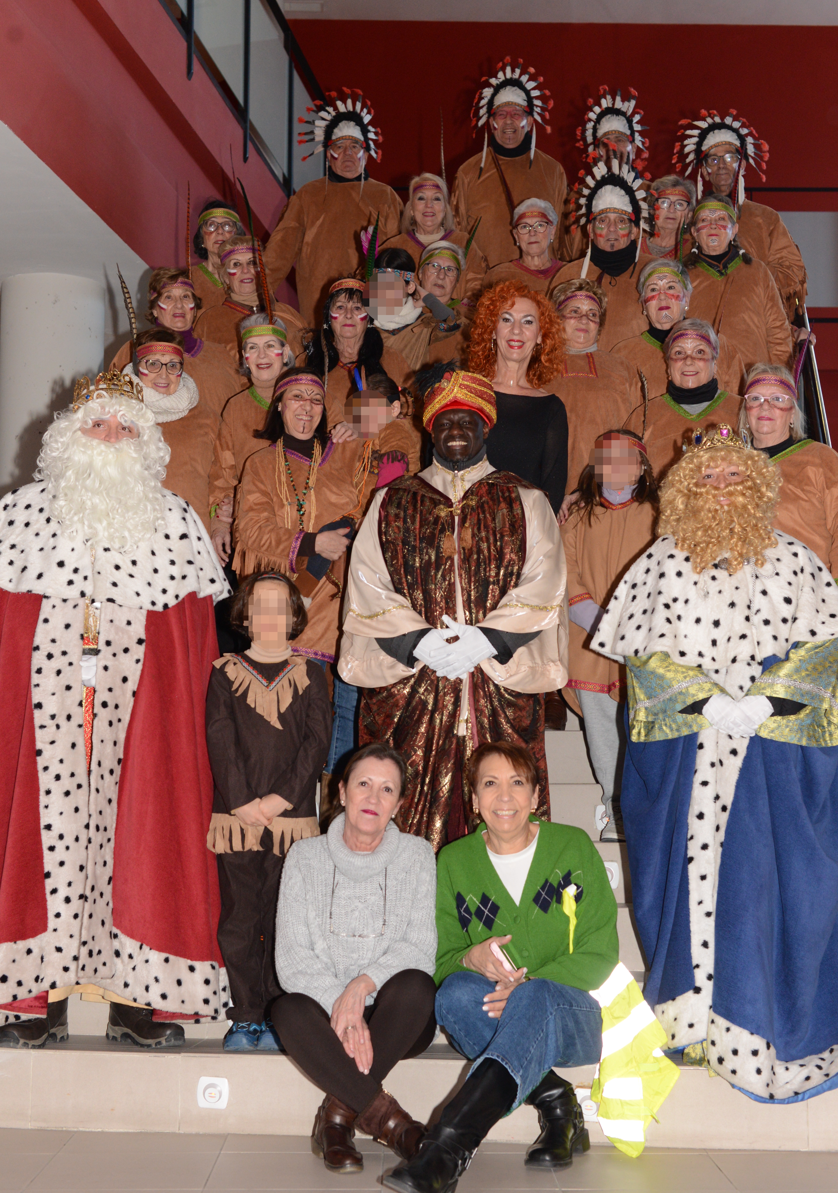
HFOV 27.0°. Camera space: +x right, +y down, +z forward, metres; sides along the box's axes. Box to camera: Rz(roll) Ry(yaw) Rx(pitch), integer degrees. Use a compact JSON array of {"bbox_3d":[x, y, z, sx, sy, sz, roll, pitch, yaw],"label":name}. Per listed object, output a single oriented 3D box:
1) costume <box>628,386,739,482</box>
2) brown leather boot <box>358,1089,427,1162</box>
[{"bbox_3d":[0.846,-0.296,5.439,0.500,0.720,0.280,-1,-6,7],"label":"costume"},{"bbox_3d":[-0.058,1.286,4.240,0.105,0.190,0.240,-37,-7,-12],"label":"brown leather boot"}]

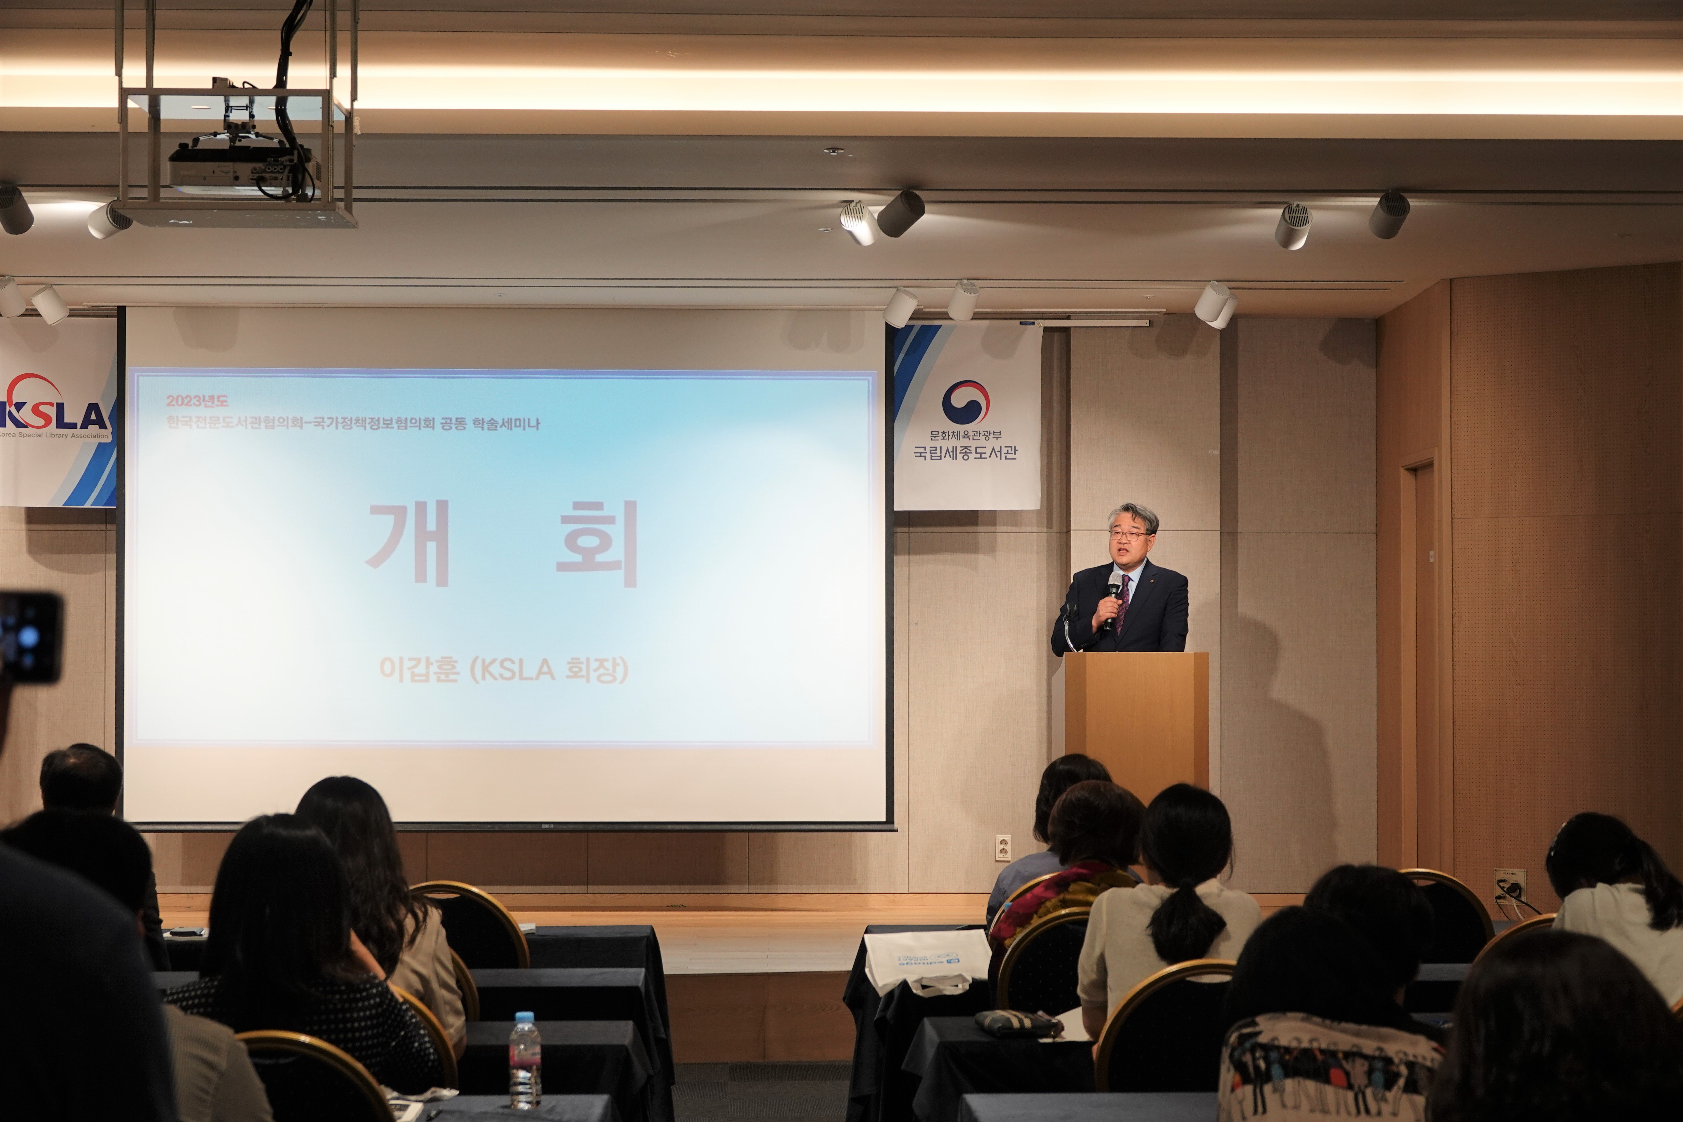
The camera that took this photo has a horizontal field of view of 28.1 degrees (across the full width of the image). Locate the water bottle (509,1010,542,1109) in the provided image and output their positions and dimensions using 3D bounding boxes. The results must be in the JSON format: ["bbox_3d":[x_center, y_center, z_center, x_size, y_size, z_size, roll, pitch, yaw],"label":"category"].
[{"bbox_3d":[-0.560,0.887,5.975,0.056,0.173,0.056,0,-1,-2],"label":"water bottle"}]

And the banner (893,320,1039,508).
[{"bbox_3d":[0.549,-0.630,14.650,0.650,0.840,0.020,0,-1,-1],"label":"banner"}]

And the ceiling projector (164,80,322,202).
[{"bbox_3d":[-1.616,-1.133,9.100,0.385,0.275,0.330,0,-1,-2],"label":"ceiling projector"}]

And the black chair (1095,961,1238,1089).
[{"bbox_3d":[0.712,1.253,6.830,0.440,0.950,0.570,0,-1,-1],"label":"black chair"}]

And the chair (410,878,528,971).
[{"bbox_3d":[-1.040,1.296,9.021,0.455,0.920,0.560,0,-1,-2],"label":"chair"}]

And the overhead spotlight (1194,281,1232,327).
[{"bbox_3d":[1.485,-1.034,13.460,0.104,0.134,0.108,1,42,-35],"label":"overhead spotlight"}]

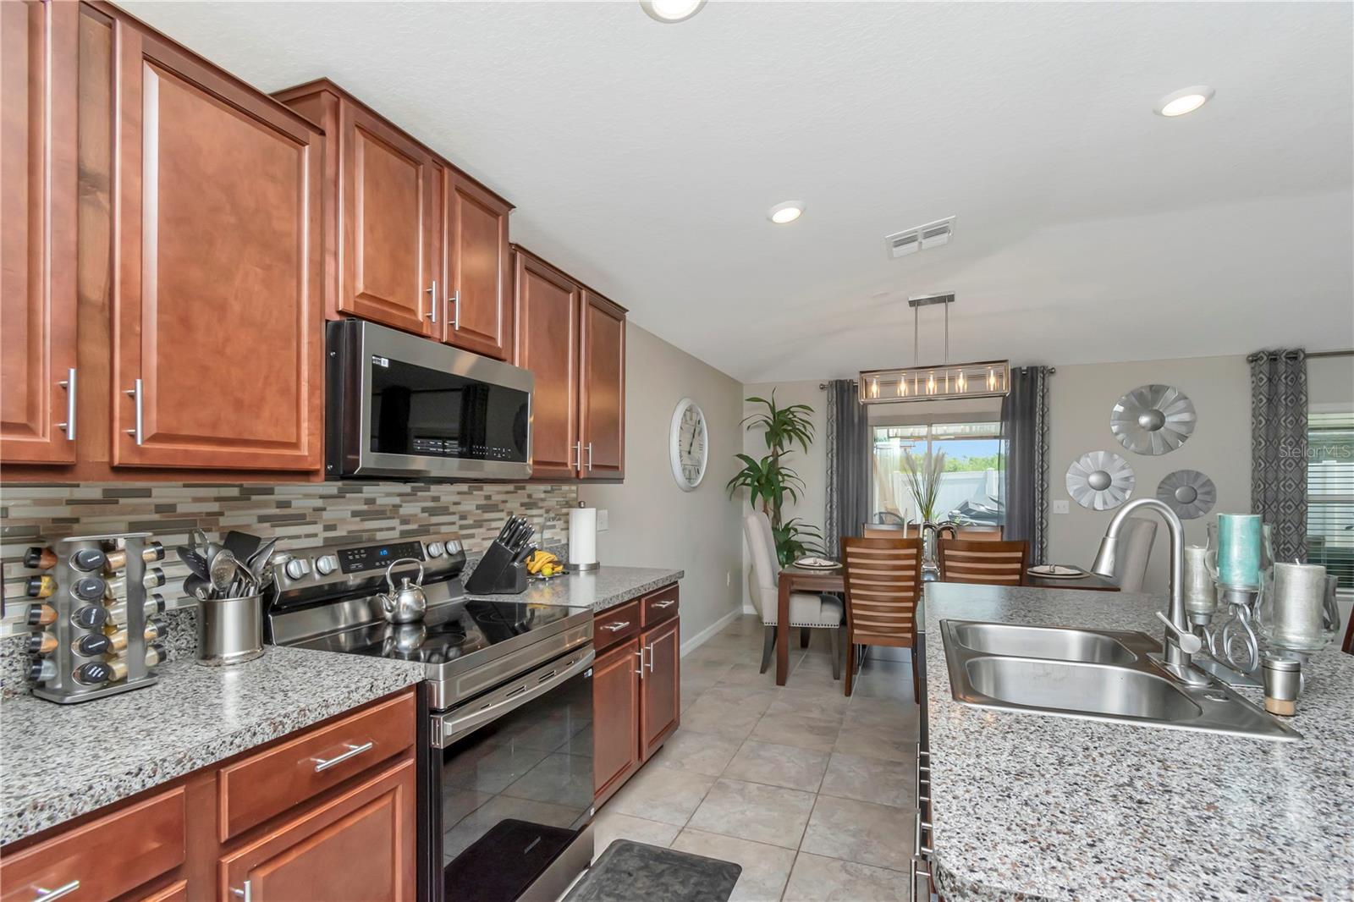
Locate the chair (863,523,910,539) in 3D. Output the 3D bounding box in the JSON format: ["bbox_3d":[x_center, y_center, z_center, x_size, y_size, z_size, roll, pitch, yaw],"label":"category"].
[{"bbox_3d":[1.759,1.165,4.642,0.493,1.072,0.599,-1,-2,21],"label":"chair"}]

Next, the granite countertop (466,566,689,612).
[{"bbox_3d":[-0.462,0.663,2.762,0.667,0.040,0.949,-3,-3,23],"label":"granite countertop"}]

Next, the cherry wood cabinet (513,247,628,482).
[{"bbox_3d":[-0.619,-0.312,2.730,0.348,0.944,0.888,-1,-2,21],"label":"cherry wood cabinet"}]

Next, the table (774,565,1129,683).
[{"bbox_3d":[1.876,1.271,4.157,2.041,0.799,1.014,-1,-2,21],"label":"table"}]

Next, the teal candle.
[{"bbox_3d":[1.376,0.239,1.377,0.077,0.163,0.077,-1,-2,21],"label":"teal candle"}]

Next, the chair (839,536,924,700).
[{"bbox_3d":[1.425,1.121,3.893,0.499,1.072,0.599,-1,-2,21],"label":"chair"}]

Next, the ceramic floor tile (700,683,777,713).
[{"bbox_3d":[0.411,1.666,3.811,0.457,0.013,0.457,-1,-2,21],"label":"ceramic floor tile"}]

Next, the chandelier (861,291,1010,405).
[{"bbox_3d":[1.879,-0.746,4.171,0.997,0.799,0.193,-1,-2,21],"label":"chandelier"}]

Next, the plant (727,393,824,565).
[{"bbox_3d":[0.976,0.574,5.561,0.886,2.287,0.824,-3,-3,23],"label":"plant"}]

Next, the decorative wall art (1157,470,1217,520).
[{"bbox_3d":[4.283,0.367,4.743,0.402,0.417,0.062,-3,-3,23],"label":"decorative wall art"}]

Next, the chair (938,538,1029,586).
[{"bbox_3d":[1.978,1.105,3.697,0.499,1.072,0.599,-1,-2,21],"label":"chair"}]

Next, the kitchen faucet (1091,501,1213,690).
[{"bbox_3d":[1.024,0.290,1.248,0.206,0.371,0.237,-2,-3,18],"label":"kitchen faucet"}]

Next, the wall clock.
[{"bbox_3d":[0.106,-0.057,4.973,0.057,0.824,0.824,-3,-3,23],"label":"wall clock"}]

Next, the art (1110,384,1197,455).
[{"bbox_3d":[4.099,-0.271,4.853,0.597,0.608,0.072,-3,-3,23],"label":"art"}]

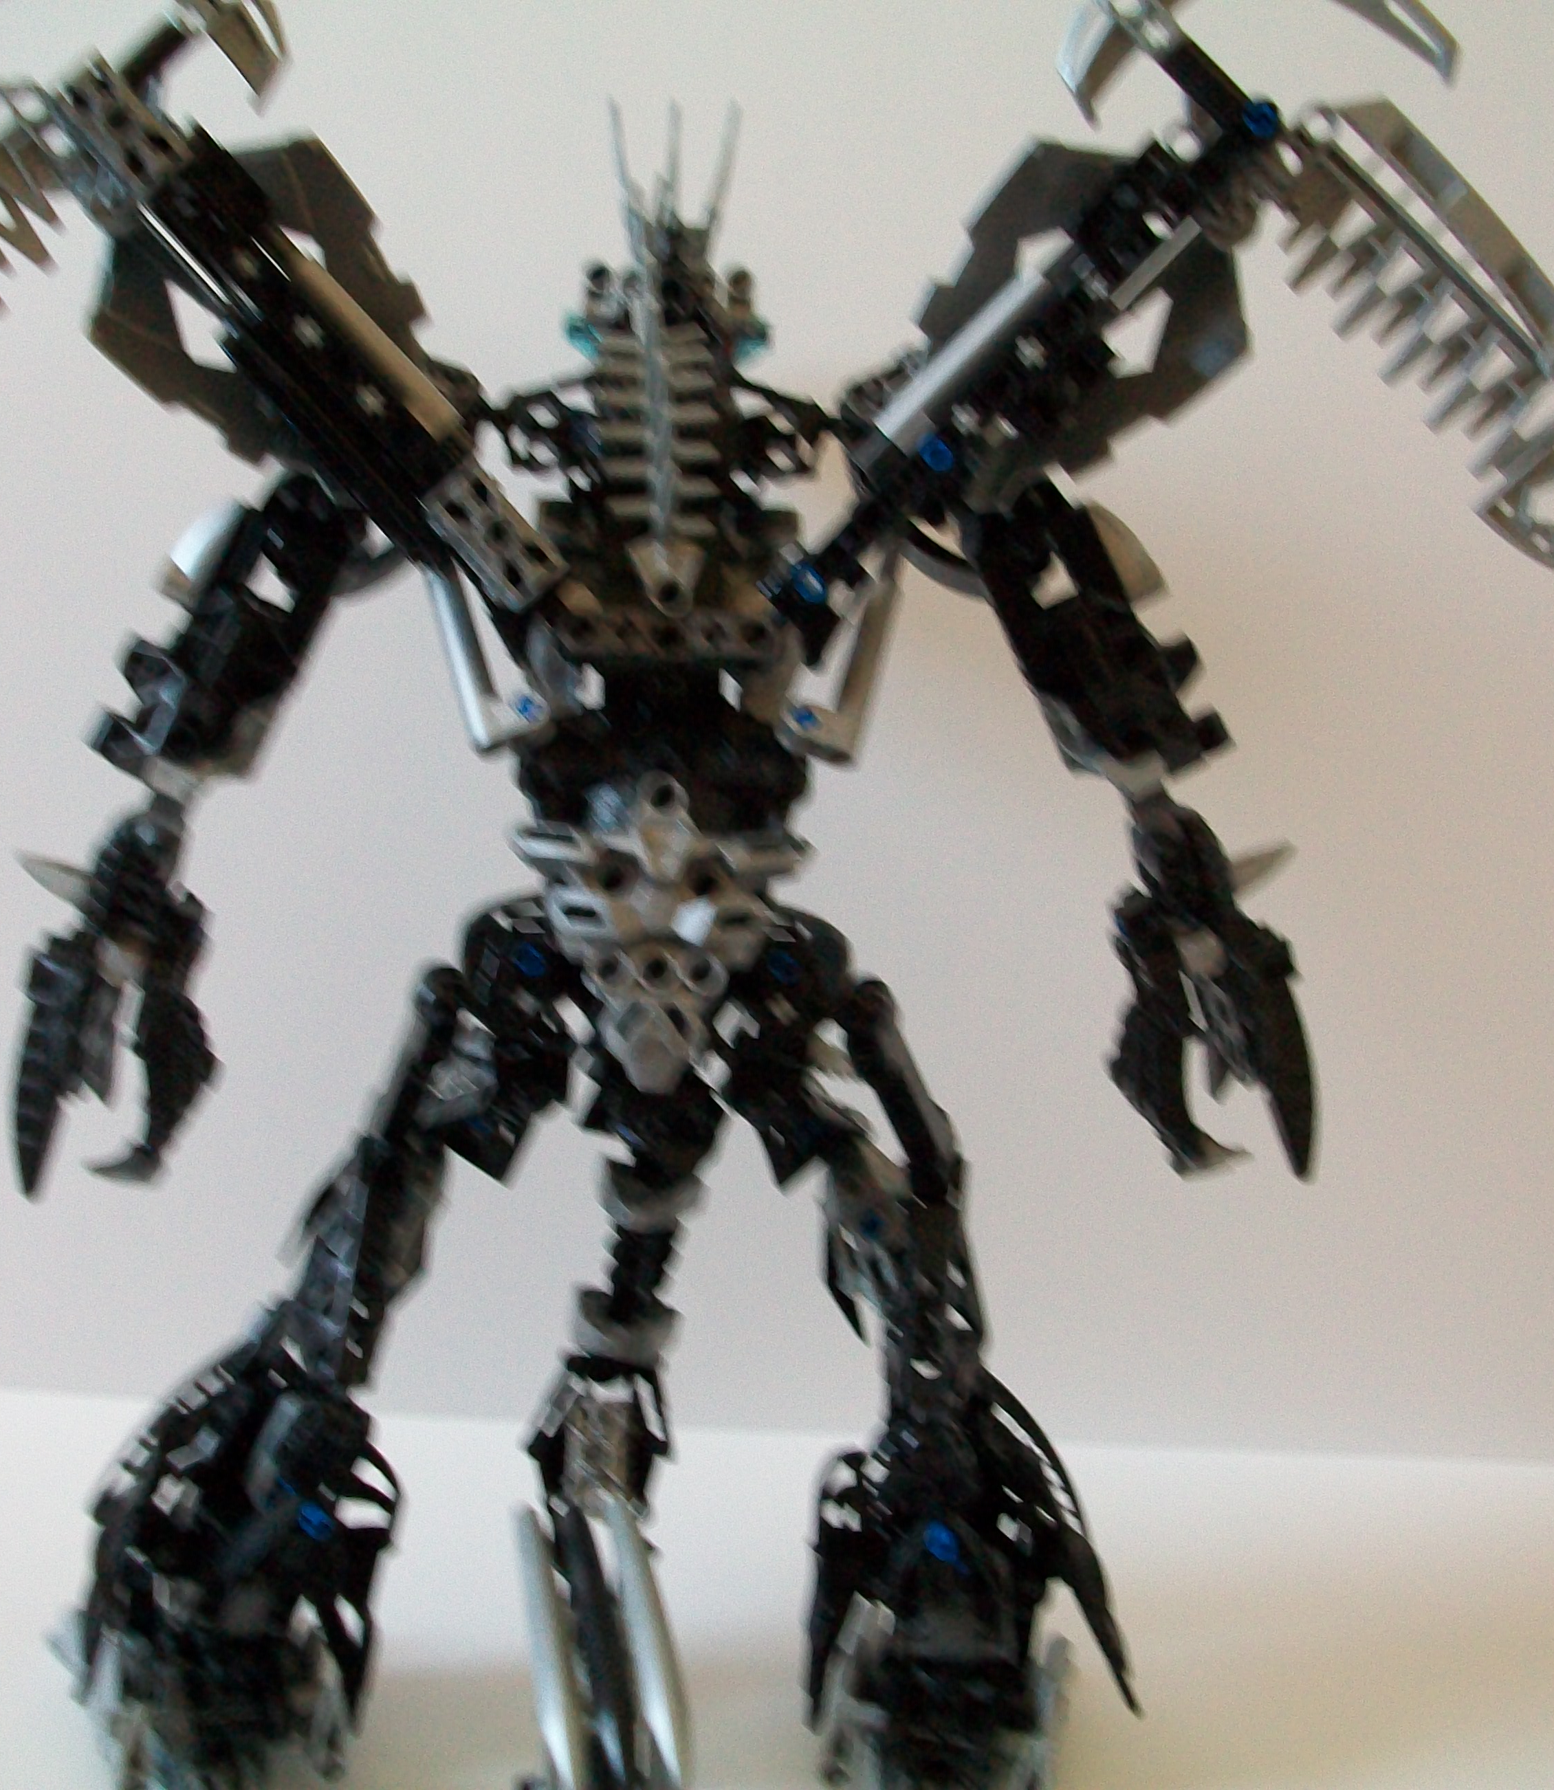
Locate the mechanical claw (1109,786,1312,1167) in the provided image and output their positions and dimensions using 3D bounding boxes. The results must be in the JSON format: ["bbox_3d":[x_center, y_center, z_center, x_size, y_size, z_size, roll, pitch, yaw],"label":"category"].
[{"bbox_3d":[0.078,0.016,0.425,0.034,0.065,0.031,2,10,-1],"label":"mechanical claw"}]

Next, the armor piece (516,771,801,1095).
[{"bbox_3d":[-0.020,0.006,0.411,0.049,0.053,0.025,2,10,-1],"label":"armor piece"}]

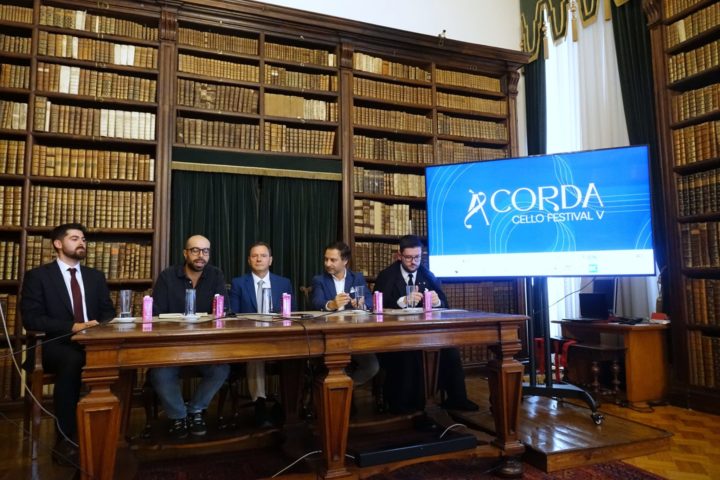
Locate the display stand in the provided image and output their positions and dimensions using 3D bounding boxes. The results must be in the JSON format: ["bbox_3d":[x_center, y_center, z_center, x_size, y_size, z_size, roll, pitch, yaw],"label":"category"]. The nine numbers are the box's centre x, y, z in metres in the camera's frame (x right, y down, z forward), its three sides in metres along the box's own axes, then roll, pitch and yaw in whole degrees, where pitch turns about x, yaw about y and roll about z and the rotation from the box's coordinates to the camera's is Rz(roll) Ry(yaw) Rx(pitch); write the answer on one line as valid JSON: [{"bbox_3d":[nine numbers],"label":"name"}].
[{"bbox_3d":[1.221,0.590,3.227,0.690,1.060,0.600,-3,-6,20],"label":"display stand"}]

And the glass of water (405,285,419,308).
[{"bbox_3d":[0.295,0.334,2.750,0.064,0.135,0.064,1,-6,-20],"label":"glass of water"}]

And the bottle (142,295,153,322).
[{"bbox_3d":[-0.943,0.304,2.130,0.047,0.121,0.046,2,-6,-25],"label":"bottle"}]

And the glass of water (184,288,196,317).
[{"bbox_3d":[-0.883,0.326,2.500,0.064,0.135,0.064,1,-6,-20],"label":"glass of water"}]

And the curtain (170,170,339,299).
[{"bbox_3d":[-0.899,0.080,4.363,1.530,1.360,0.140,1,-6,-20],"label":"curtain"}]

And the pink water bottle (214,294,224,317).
[{"bbox_3d":[-0.711,0.329,2.430,0.047,0.121,0.046,3,-6,-33],"label":"pink water bottle"}]

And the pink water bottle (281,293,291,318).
[{"bbox_3d":[-0.361,0.317,2.340,0.047,0.121,0.046,1,-6,-18],"label":"pink water bottle"}]

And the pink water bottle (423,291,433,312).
[{"bbox_3d":[0.370,0.332,2.610,0.047,0.121,0.046,0,-5,-12],"label":"pink water bottle"}]

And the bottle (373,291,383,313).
[{"bbox_3d":[0.099,0.338,2.630,0.047,0.121,0.046,1,-6,-20],"label":"bottle"}]

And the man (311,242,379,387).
[{"bbox_3d":[-0.112,0.624,3.460,0.540,1.290,0.820,0,-5,-8],"label":"man"}]

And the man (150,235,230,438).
[{"bbox_3d":[-1.137,0.609,3.220,0.550,1.300,0.820,1,-6,-20],"label":"man"}]

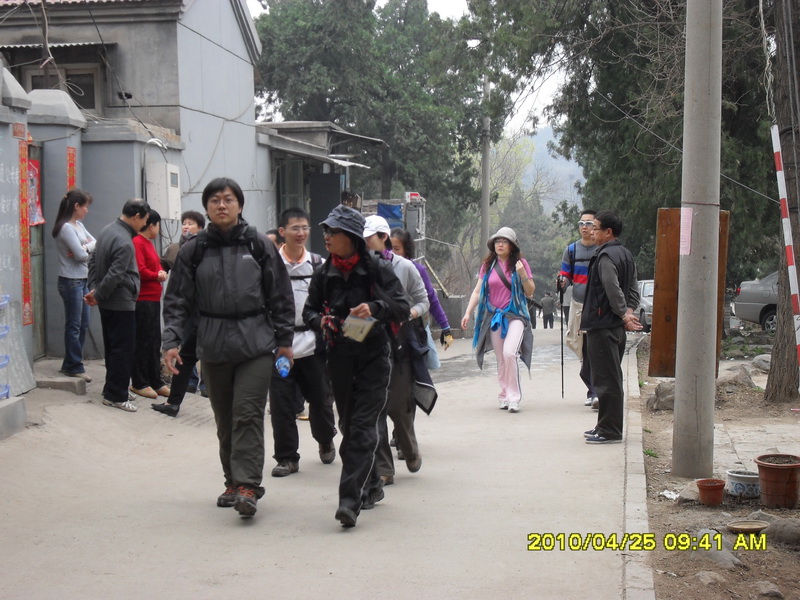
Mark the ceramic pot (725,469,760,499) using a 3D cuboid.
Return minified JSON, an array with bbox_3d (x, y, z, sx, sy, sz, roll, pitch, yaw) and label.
[{"bbox_3d":[1.974,1.043,7.450,0.255,0.130,0.255,0,5,0],"label":"ceramic pot"}]

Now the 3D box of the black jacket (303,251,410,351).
[{"bbox_3d":[-0.223,0.003,6.750,0.540,0.530,0.360,1,5,14],"label":"black jacket"}]

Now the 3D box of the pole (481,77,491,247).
[{"bbox_3d":[2.611,-3.416,40.000,0.250,8.600,0.250,0,5,0],"label":"pole"}]

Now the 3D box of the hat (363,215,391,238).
[{"bbox_3d":[-0.155,-0.446,8.000,0.250,0.140,0.175,-13,12,-33],"label":"hat"}]

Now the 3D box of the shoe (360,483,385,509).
[{"bbox_3d":[-0.154,1.061,7.130,0.100,0.110,0.265,2,17,18],"label":"shoe"}]

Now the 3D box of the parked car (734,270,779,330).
[{"bbox_3d":[8.200,0.060,23.800,1.700,1.420,4.500,-4,7,-40],"label":"parked car"}]

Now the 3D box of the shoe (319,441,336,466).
[{"bbox_3d":[-0.480,0.980,8.720,0.107,0.120,0.290,0,25,-2],"label":"shoe"}]

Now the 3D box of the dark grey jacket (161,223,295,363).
[{"bbox_3d":[-0.885,-0.052,6.800,0.670,0.730,0.360,0,5,-2],"label":"dark grey jacket"}]

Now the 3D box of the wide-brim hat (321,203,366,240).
[{"bbox_3d":[-0.279,-0.395,6.750,0.280,0.160,0.260,18,-5,-33],"label":"wide-brim hat"}]

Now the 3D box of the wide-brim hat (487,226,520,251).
[{"bbox_3d":[0.919,-0.544,11.750,0.290,0.200,0.300,0,5,0],"label":"wide-brim hat"}]

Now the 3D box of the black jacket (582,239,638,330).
[{"bbox_3d":[1.519,-0.105,9.550,0.330,0.650,0.460,2,6,22],"label":"black jacket"}]

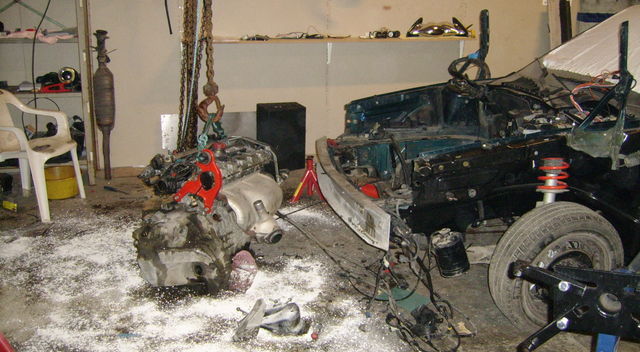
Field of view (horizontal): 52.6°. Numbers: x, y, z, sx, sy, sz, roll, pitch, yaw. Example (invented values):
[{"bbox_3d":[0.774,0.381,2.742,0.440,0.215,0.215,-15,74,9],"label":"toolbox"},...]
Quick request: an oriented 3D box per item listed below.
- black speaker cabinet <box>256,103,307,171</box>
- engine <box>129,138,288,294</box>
[{"bbox_3d":[-0.366,-0.370,6.140,0.385,0.570,0.450,-2,12,-14],"label":"black speaker cabinet"},{"bbox_3d":[-0.546,0.135,3.490,0.590,0.650,0.750,5,13,20],"label":"engine"}]

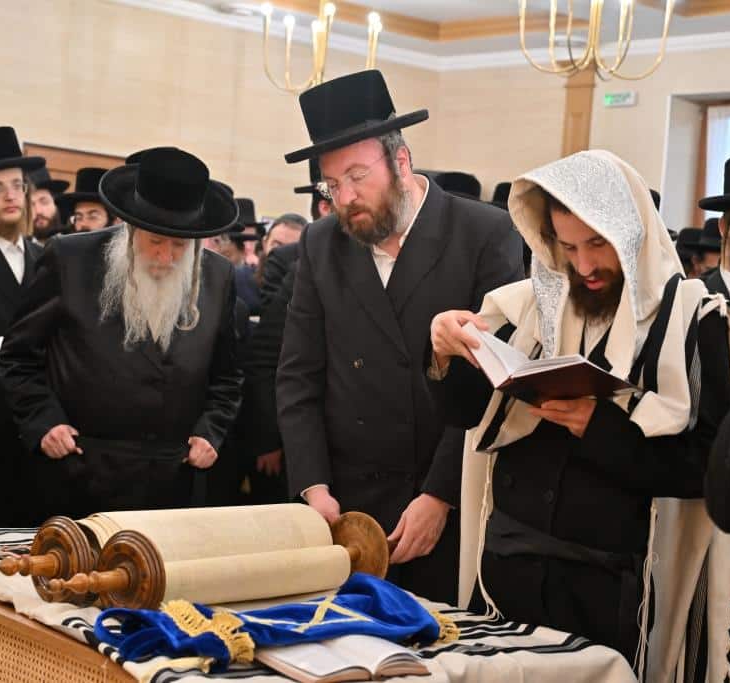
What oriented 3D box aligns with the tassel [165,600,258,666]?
[{"bbox_3d":[-0.250,0.464,2.541,0.110,0.075,0.220,3,2,-27],"label":"tassel"}]

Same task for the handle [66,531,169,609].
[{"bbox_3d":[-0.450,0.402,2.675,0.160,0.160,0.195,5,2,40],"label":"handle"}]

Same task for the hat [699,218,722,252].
[{"bbox_3d":[1.584,-0.470,7.000,0.310,0.140,0.330,4,1,13],"label":"hat"}]

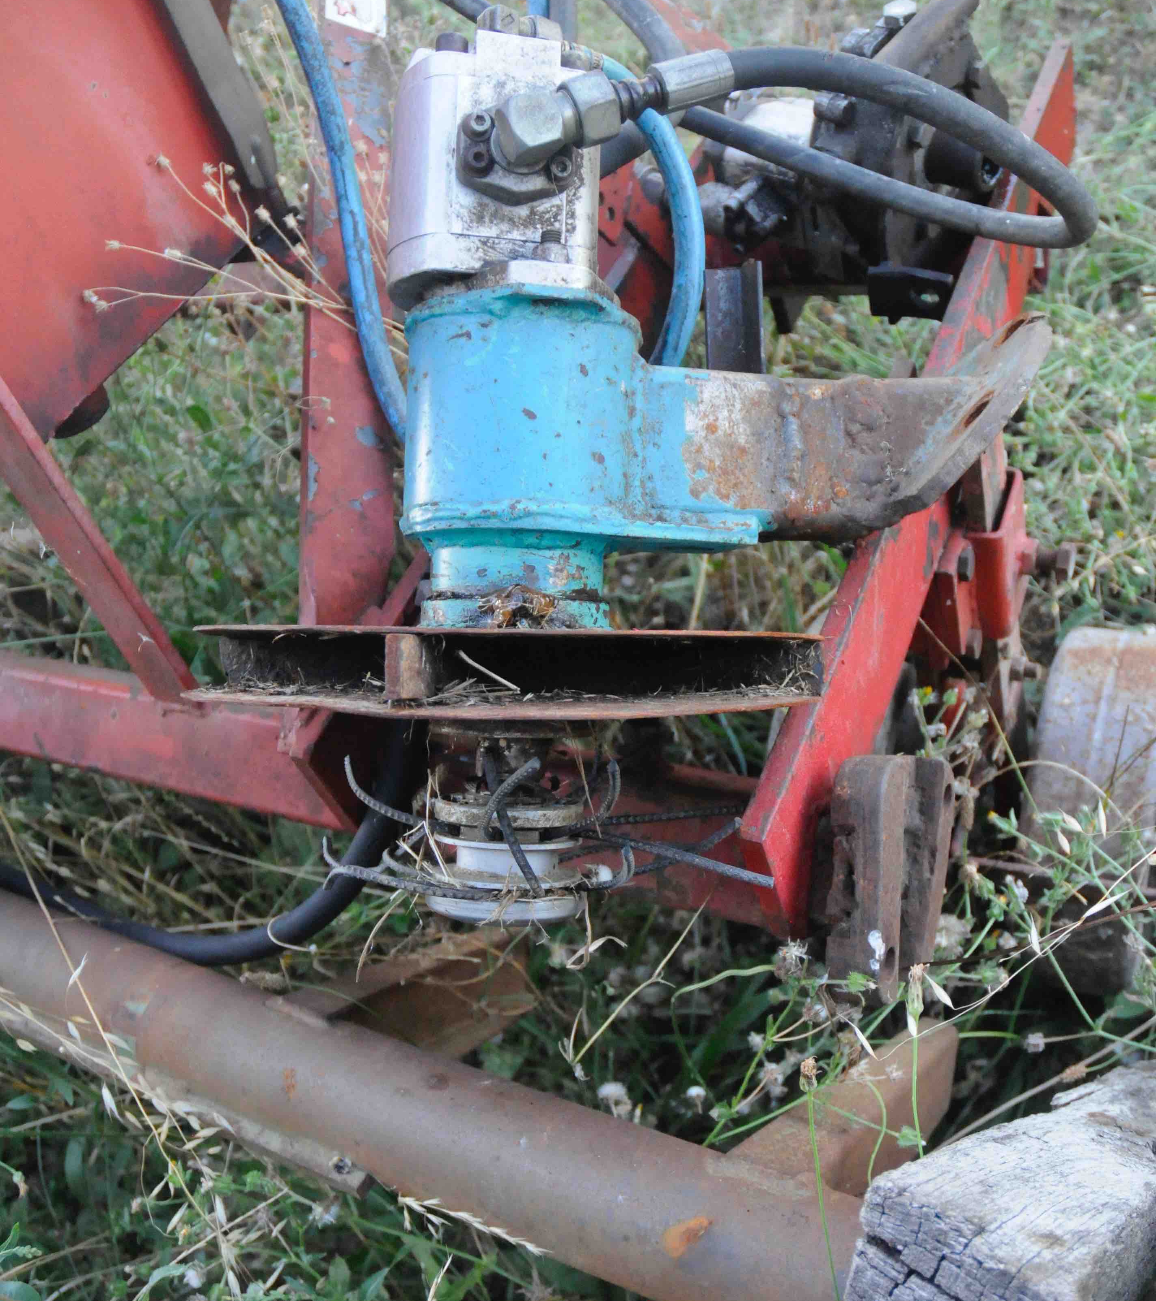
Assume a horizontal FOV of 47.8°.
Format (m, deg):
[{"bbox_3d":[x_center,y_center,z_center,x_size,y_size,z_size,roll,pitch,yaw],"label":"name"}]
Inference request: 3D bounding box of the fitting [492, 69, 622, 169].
[{"bbox_3d":[-0.010,-0.269,0.660,0.064,0.038,0.045,-22,6,-14],"label":"fitting"}]

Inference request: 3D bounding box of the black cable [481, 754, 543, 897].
[{"bbox_3d":[-0.035,0.090,0.680,0.034,0.077,0.040,0,0,0],"label":"black cable"}]

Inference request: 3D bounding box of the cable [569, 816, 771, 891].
[{"bbox_3d":[0.055,0.107,0.695,0.043,0.040,0.140,0,0,-43],"label":"cable"}]

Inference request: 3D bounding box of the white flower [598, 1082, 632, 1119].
[{"bbox_3d":[0.024,0.303,0.880,0.024,0.021,0.022,0,36,0],"label":"white flower"}]

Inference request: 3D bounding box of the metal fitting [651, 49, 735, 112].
[{"bbox_3d":[0.060,-0.300,0.685,0.041,0.025,0.025,-22,6,-14],"label":"metal fitting"}]

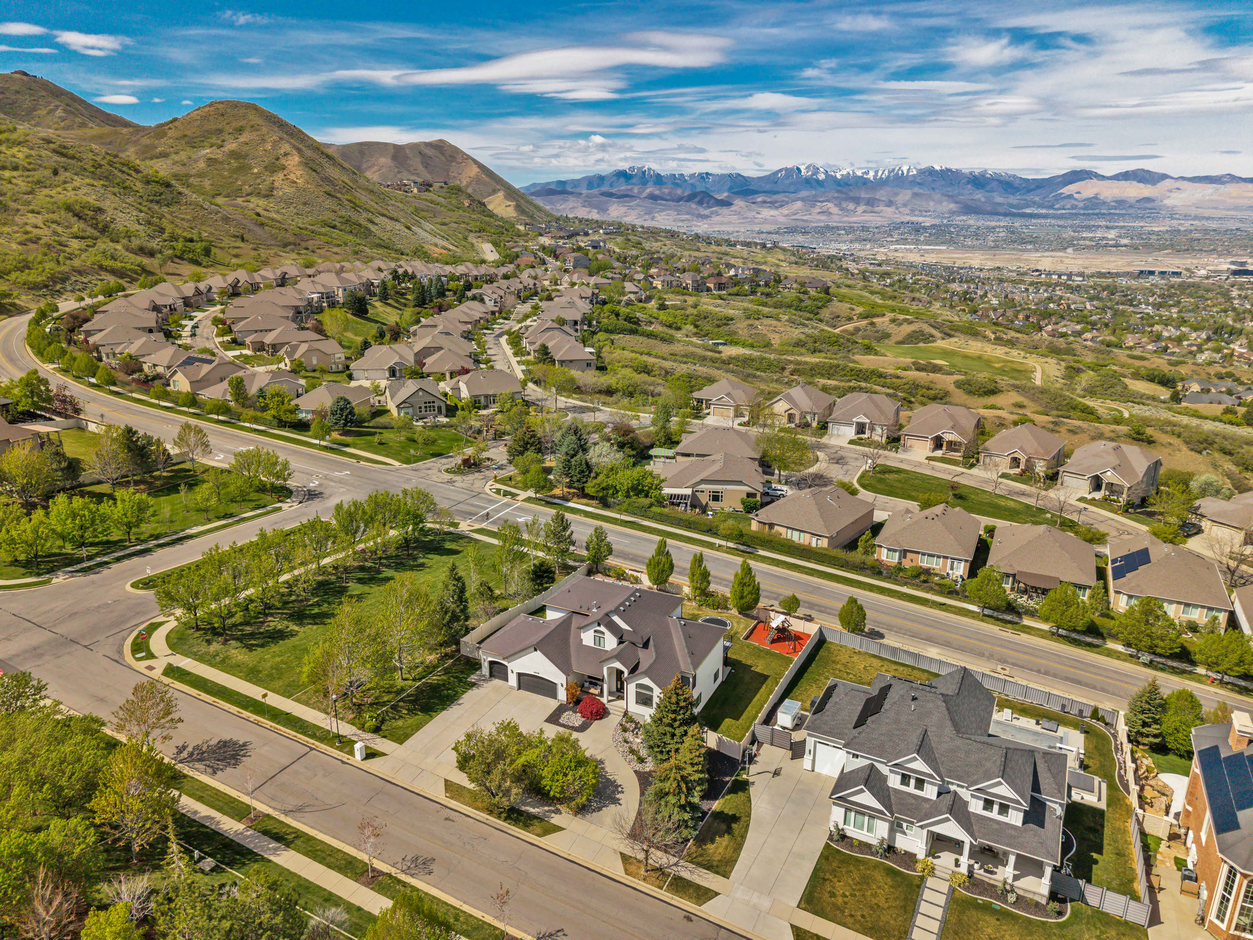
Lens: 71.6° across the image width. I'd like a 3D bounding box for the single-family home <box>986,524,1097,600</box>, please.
[{"bbox_3d":[66.070,12.310,137.590,14.900,8.600,18.800,9,19,27],"label":"single-family home"}]

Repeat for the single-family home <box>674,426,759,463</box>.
[{"bbox_3d":[20.220,-5.840,187.680,18.100,7.000,17.000,4,17,11],"label":"single-family home"}]

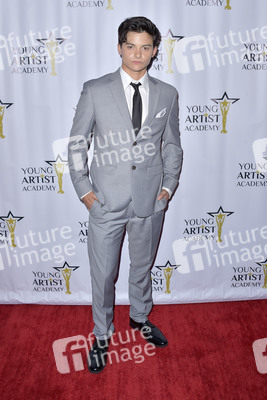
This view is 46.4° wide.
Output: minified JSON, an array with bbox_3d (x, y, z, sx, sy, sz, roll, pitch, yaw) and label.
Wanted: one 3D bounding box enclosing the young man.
[{"bbox_3d":[-0.030,-0.002,1.646,0.580,1.760,0.400,-5,13,-17],"label":"young man"}]

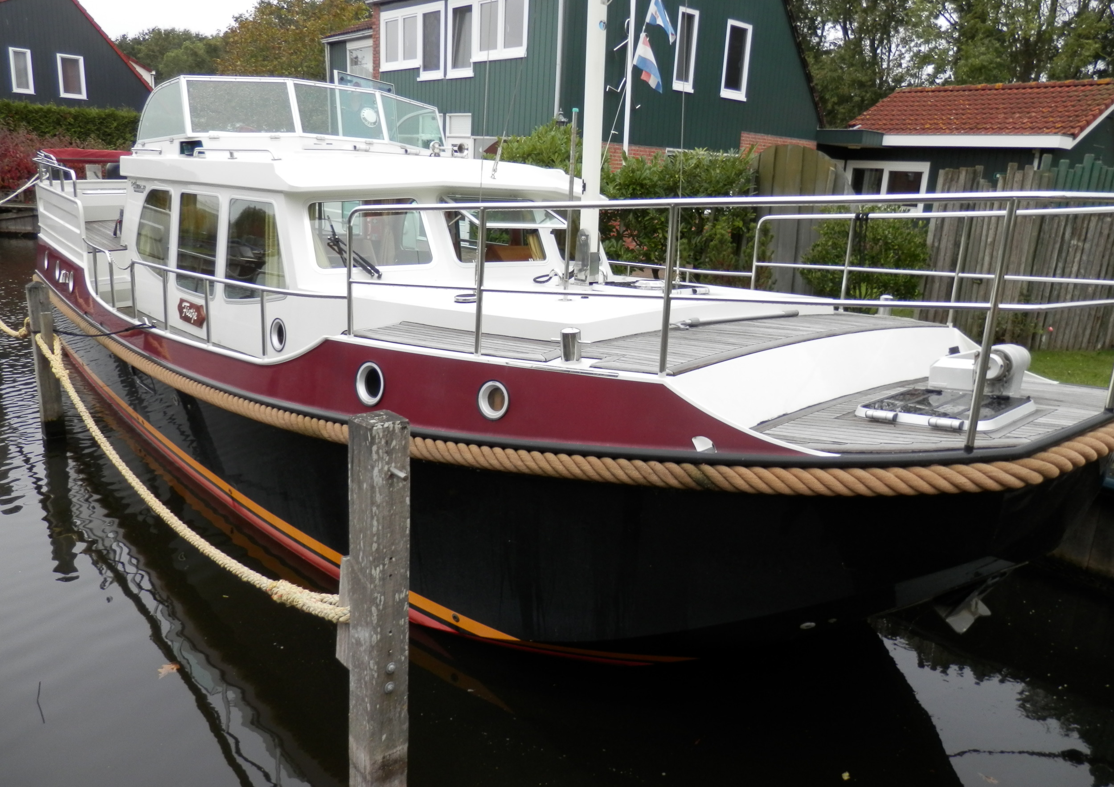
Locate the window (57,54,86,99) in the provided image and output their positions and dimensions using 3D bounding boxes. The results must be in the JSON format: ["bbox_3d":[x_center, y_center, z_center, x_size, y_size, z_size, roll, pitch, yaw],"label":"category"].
[{"bbox_3d":[-14.223,-9.293,23.600,0.680,1.210,0.100,-6,16,-33],"label":"window"}]

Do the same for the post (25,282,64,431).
[{"bbox_3d":[-3.990,-0.238,6.306,0.150,1.230,0.150,12,16,32],"label":"post"}]

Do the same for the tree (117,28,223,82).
[{"bbox_3d":[-24.776,-17.633,51.864,10.000,10.762,10.000,-3,15,-25],"label":"tree"}]

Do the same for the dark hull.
[{"bbox_3d":[-1.538,-0.269,7.279,3.895,1.087,10.557,-10,18,-43],"label":"dark hull"}]

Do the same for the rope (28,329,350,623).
[{"bbox_3d":[-2.371,0.280,4.514,0.140,0.600,5.200,-9,18,-40],"label":"rope"}]

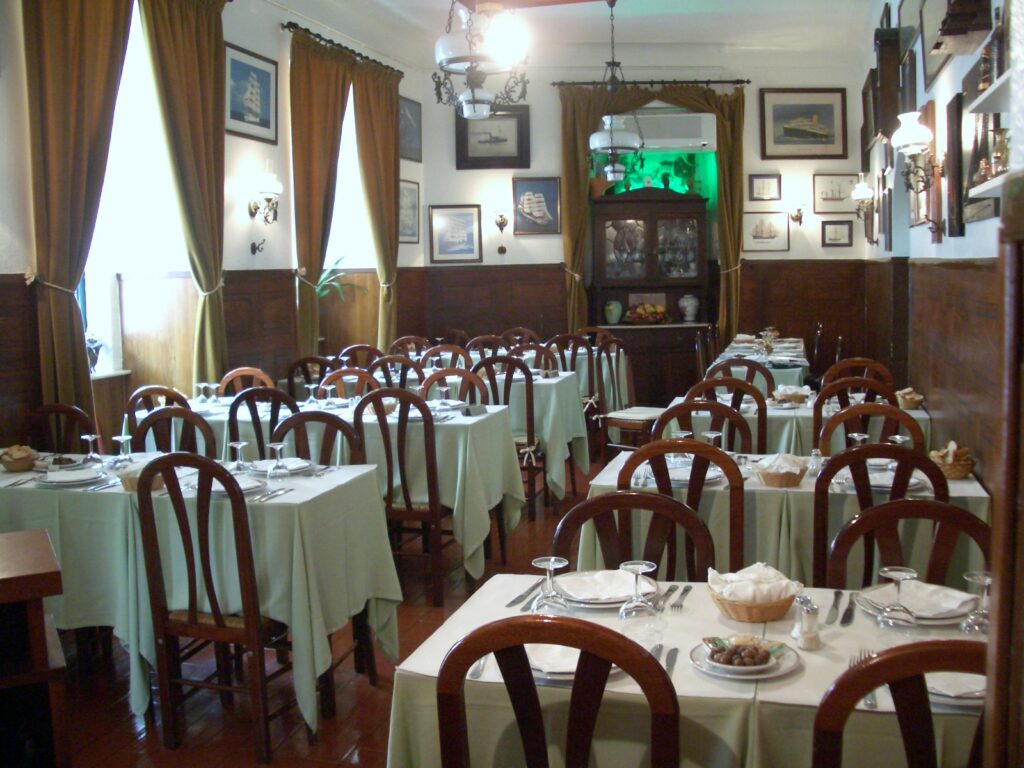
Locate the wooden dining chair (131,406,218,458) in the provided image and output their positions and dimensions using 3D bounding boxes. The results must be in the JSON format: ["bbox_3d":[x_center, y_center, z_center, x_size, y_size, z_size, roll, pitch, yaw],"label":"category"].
[{"bbox_3d":[-1.417,0.603,4.034,0.425,0.976,0.455,1,7,17],"label":"wooden dining chair"}]

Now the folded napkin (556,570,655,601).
[{"bbox_3d":[0.194,0.419,2.145,0.210,0.032,0.165,0,7,16],"label":"folded napkin"}]

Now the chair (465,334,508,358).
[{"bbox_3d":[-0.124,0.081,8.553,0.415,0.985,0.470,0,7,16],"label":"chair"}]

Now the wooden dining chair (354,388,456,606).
[{"bbox_3d":[-0.478,0.487,4.914,0.425,0.976,0.455,1,7,17],"label":"wooden dining chair"}]

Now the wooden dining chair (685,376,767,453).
[{"bbox_3d":[1.042,0.438,4.921,0.420,0.985,0.460,0,7,16],"label":"wooden dining chair"}]

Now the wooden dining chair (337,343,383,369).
[{"bbox_3d":[-1.120,0.228,7.245,0.420,0.985,0.460,0,7,16],"label":"wooden dining chair"}]

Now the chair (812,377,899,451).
[{"bbox_3d":[1.683,0.432,5.115,0.450,0.980,0.450,1,6,15],"label":"chair"}]

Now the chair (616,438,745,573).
[{"bbox_3d":[0.577,0.630,3.360,0.415,0.985,0.470,0,7,16],"label":"chair"}]

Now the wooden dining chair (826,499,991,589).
[{"bbox_3d":[0.808,0.761,2.061,0.415,0.985,0.470,0,7,16],"label":"wooden dining chair"}]

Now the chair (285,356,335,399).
[{"bbox_3d":[-1.203,0.291,6.977,0.450,0.980,0.450,1,6,15],"label":"chair"}]

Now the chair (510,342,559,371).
[{"bbox_3d":[0.094,0.246,6.882,0.430,0.990,0.480,1,7,15],"label":"chair"}]

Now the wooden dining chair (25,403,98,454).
[{"bbox_3d":[-1.947,0.594,4.188,0.425,0.976,0.455,1,7,17],"label":"wooden dining chair"}]

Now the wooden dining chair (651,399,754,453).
[{"bbox_3d":[0.672,0.579,3.760,0.420,0.985,0.460,0,7,16],"label":"wooden dining chair"}]

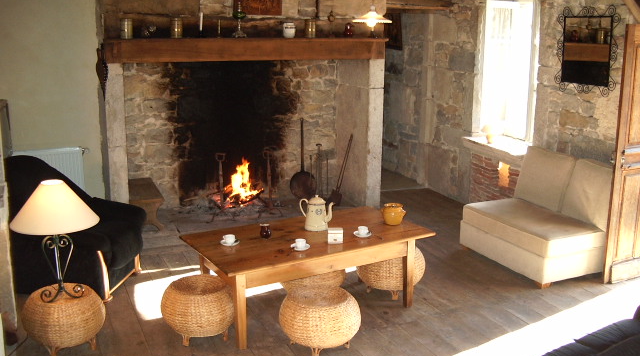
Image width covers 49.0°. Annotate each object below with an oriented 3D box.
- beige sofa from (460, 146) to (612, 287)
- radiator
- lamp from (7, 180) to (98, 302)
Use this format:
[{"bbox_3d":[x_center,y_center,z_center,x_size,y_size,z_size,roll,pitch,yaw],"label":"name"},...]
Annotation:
[{"bbox_3d":[1.878,0.283,5.953,0.853,0.881,1.061,-6,14,-24],"label":"beige sofa"},{"bbox_3d":[-2.594,0.022,6.791,0.642,0.616,0.091,-5,14,-21],"label":"radiator"},{"bbox_3d":[-1.598,0.378,4.284,0.524,0.714,0.524,0,13,0],"label":"lamp"}]

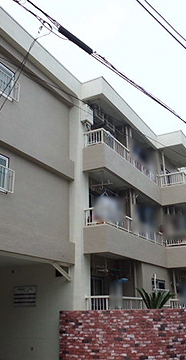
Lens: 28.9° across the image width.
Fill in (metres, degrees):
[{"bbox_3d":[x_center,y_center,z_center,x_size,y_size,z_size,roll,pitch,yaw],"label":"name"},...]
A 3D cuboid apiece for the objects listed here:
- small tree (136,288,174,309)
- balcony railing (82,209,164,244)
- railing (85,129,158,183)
[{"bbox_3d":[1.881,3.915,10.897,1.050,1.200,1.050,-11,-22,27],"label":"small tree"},{"bbox_3d":[1.413,1.919,13.333,0.782,0.514,5.480,-11,-22,27],"label":"balcony railing"},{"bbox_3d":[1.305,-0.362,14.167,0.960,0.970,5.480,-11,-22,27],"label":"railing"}]

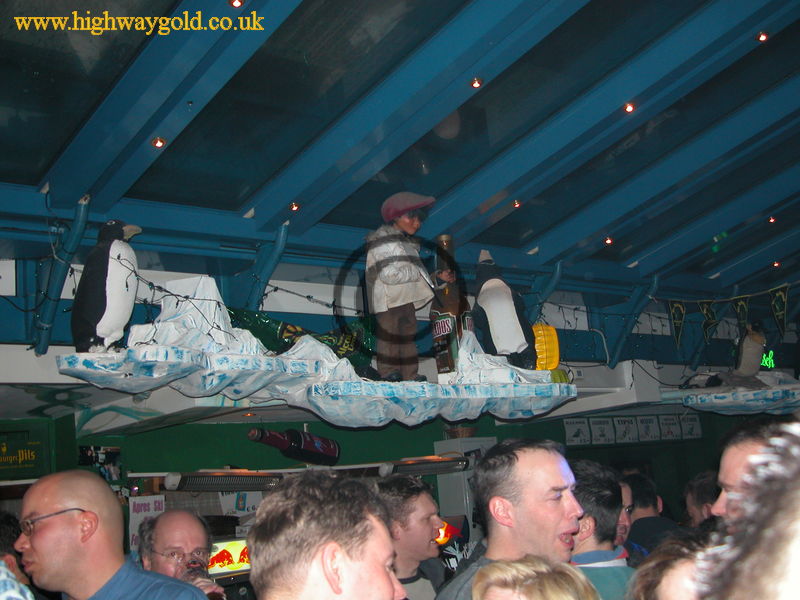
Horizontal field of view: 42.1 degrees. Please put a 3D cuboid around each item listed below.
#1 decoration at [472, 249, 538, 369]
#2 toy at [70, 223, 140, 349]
[{"bbox_3d":[0.503,0.046,5.050,0.260,0.550,0.250,-13,-10,7],"label":"decoration"},{"bbox_3d":[-1.189,-0.054,4.200,0.260,0.520,0.220,-7,-10,15],"label":"toy"}]

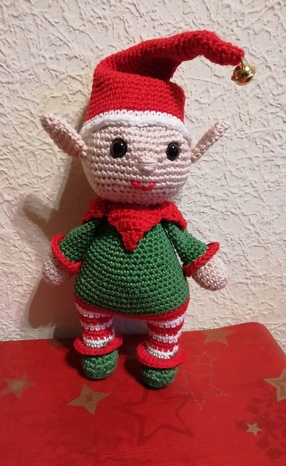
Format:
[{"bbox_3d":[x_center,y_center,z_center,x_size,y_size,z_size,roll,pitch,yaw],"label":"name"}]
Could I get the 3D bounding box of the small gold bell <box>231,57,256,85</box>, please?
[{"bbox_3d":[0.068,-0.109,0.237,0.015,0.016,0.015,-11,19,4],"label":"small gold bell"}]

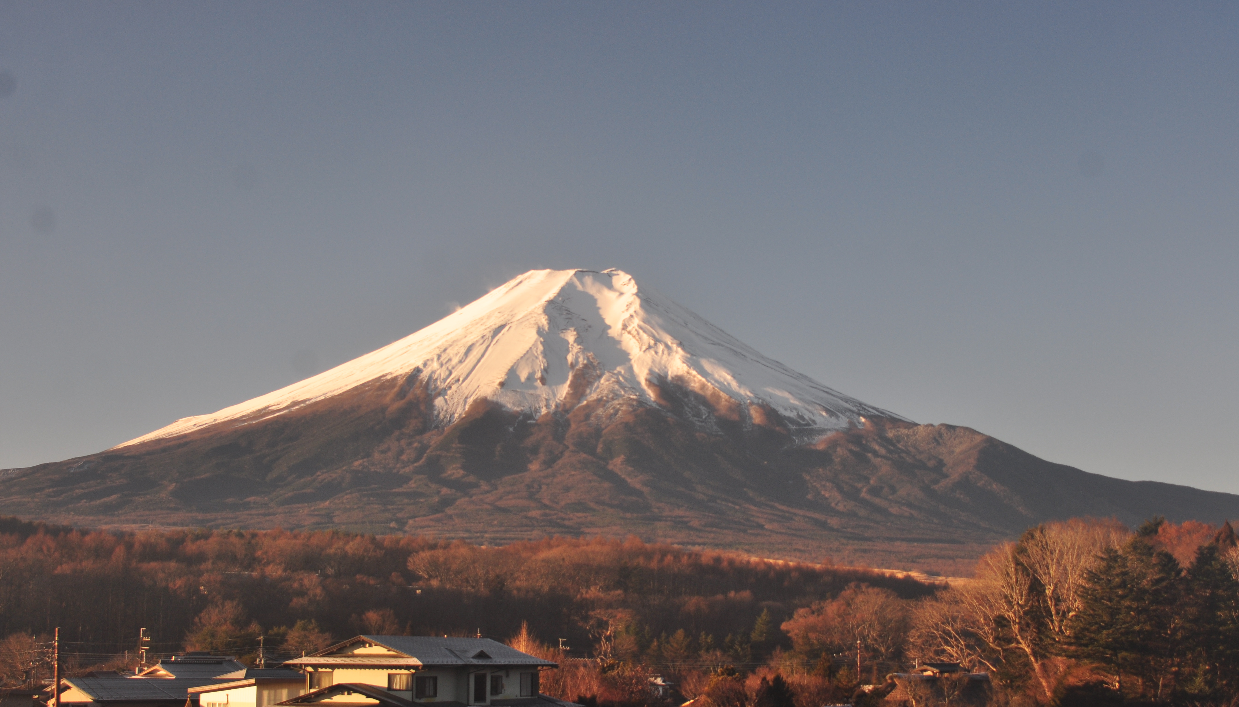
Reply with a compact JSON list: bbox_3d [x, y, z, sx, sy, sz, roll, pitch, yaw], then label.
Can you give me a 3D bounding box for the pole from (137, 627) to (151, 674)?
[{"bbox_3d":[-45.672,30.587,178.000,1.200,8.800,0.600,1,-8,0],"label":"pole"}]

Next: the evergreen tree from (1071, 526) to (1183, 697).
[{"bbox_3d":[53.339,26.898,195.000,10.500,17.600,10.500,1,-8,0],"label":"evergreen tree"}]

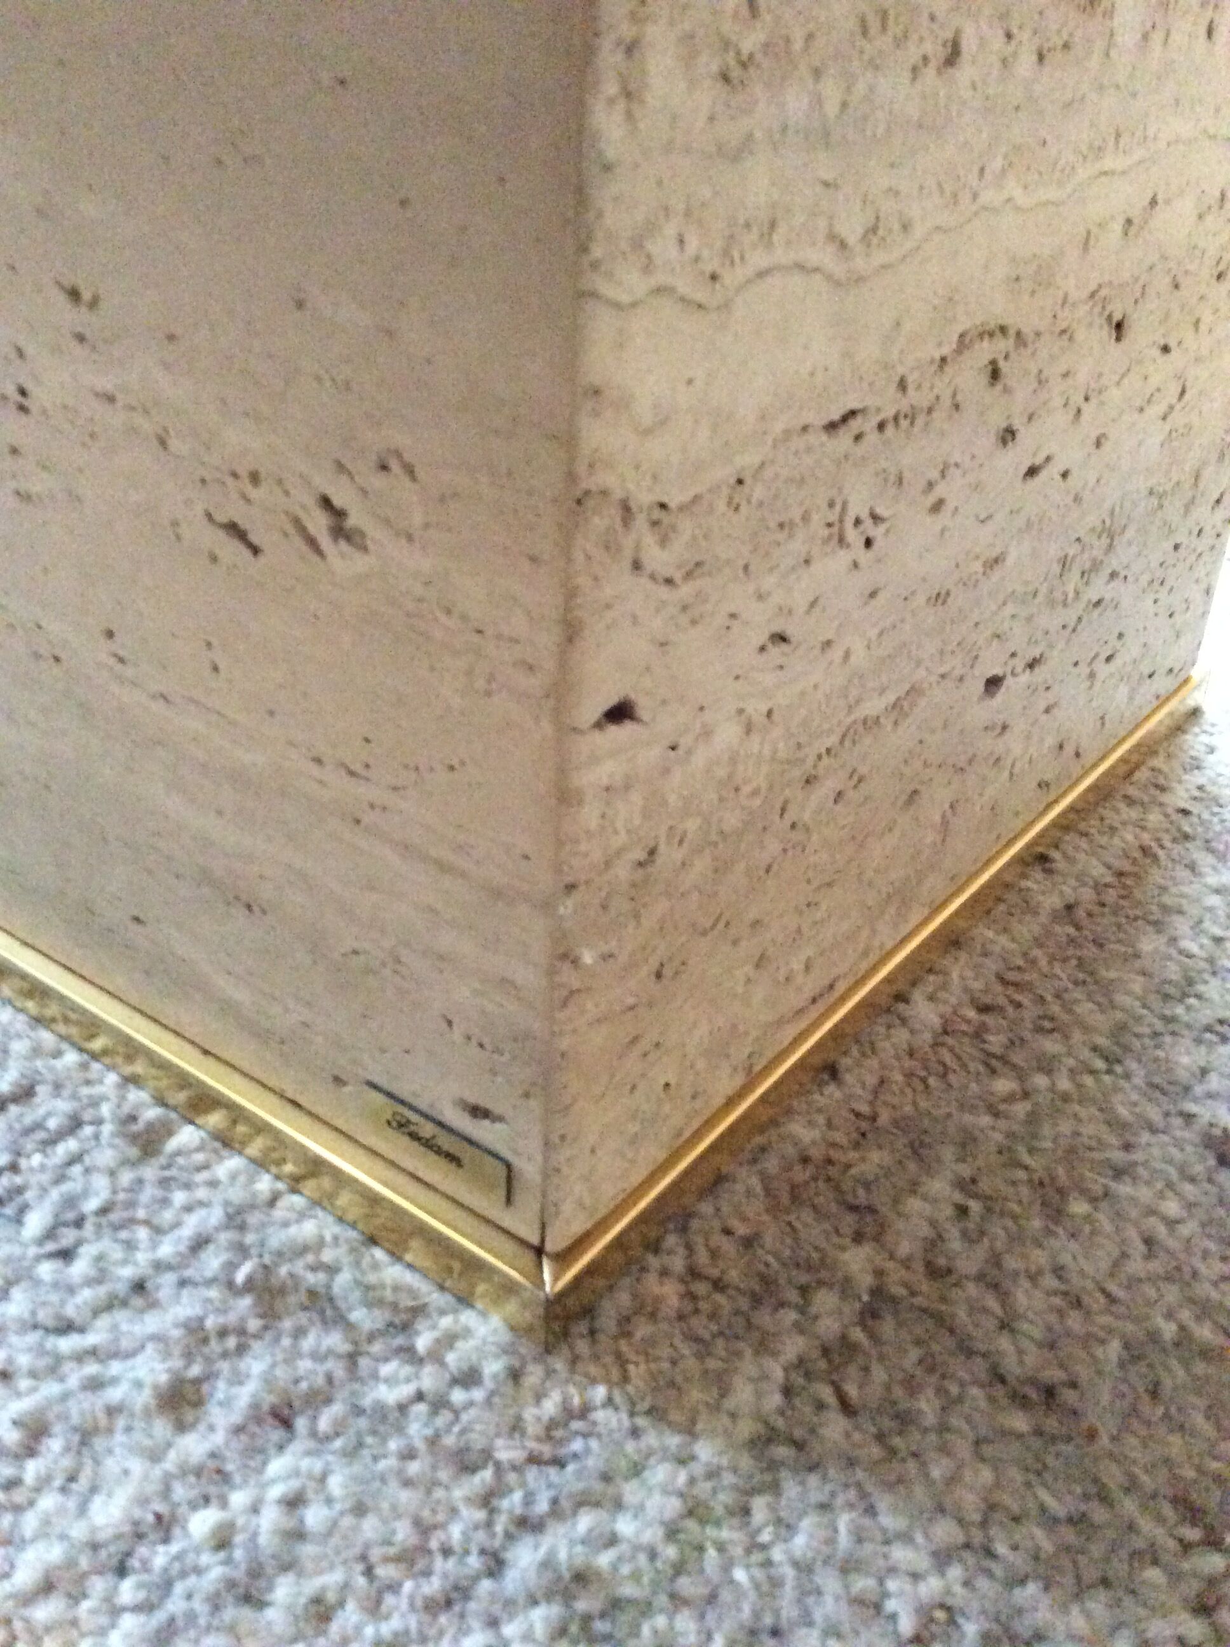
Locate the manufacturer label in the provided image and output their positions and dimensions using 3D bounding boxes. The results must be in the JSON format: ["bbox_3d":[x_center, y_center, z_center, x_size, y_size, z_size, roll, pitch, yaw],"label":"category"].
[{"bbox_3d":[-0.046,0.081,0.385,0.050,0.015,0.002,22,35,30],"label":"manufacturer label"}]

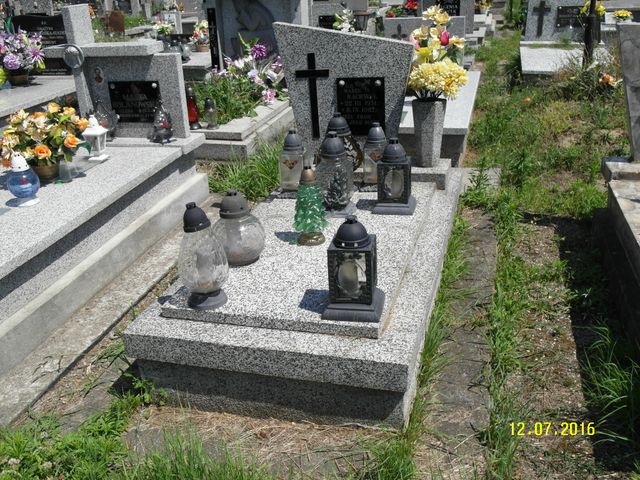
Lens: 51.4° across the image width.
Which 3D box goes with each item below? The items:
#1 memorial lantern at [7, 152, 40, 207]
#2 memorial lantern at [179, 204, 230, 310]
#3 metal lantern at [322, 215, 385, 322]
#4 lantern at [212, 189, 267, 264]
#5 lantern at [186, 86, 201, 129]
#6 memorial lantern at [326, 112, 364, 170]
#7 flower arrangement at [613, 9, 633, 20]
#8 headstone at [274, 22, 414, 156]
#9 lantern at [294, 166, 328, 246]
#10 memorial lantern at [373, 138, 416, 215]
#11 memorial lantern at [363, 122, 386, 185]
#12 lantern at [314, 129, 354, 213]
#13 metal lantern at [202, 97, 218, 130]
[{"bbox_3d":[-1.303,-0.276,2.914,0.145,0.234,0.145,4,24,16],"label":"memorial lantern"},{"bbox_3d":[-0.414,0.044,2.303,0.172,0.367,0.172,3,26,17],"label":"memorial lantern"},{"bbox_3d":[0.110,0.079,2.045,0.171,0.308,0.171,2,24,12],"label":"metal lantern"},{"bbox_3d":[-0.308,-0.051,2.477,0.196,0.277,0.196,4,24,16],"label":"lantern"},{"bbox_3d":[-0.925,-0.963,4.838,0.099,0.299,0.099,4,24,16],"label":"lantern"},{"bbox_3d":[0.089,-0.442,3.218,0.220,0.336,0.220,4,24,16],"label":"memorial lantern"},{"bbox_3d":[3.708,-2.758,8.160,0.252,0.192,0.240,3,26,17],"label":"flower arrangement"},{"bbox_3d":[0.128,-0.719,3.310,0.676,0.705,0.088,4,24,16],"label":"headstone"},{"bbox_3d":[-0.045,-0.143,2.711,0.136,0.314,0.136,-4,25,2],"label":"lantern"},{"bbox_3d":[0.327,-0.295,2.974,0.186,0.318,0.186,2,25,15],"label":"memorial lantern"},{"bbox_3d":[0.273,-0.425,3.226,0.110,0.277,0.110,4,24,16],"label":"memorial lantern"},{"bbox_3d":[0.069,-0.300,2.904,0.160,0.339,0.160,-3,23,1],"label":"lantern"},{"bbox_3d":[-0.787,-0.921,4.822,0.093,0.220,0.093,4,24,16],"label":"metal lantern"}]

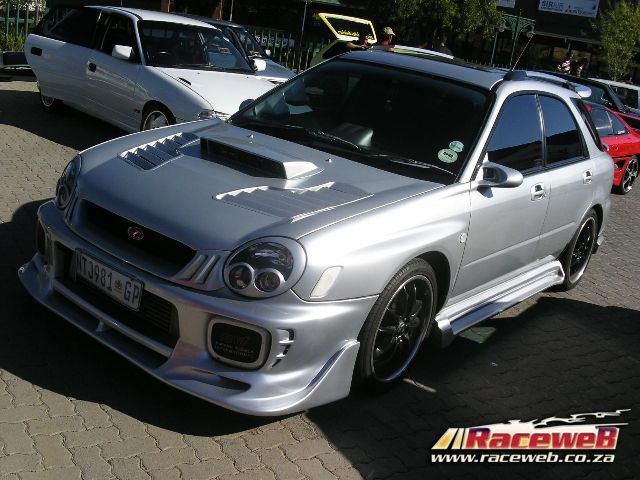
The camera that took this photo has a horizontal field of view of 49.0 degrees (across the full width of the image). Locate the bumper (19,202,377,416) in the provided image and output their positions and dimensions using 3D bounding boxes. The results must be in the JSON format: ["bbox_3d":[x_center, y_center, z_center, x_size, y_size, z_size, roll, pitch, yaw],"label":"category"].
[{"bbox_3d":[-0.661,0.220,3.098,1.770,0.480,0.640,20,19,35],"label":"bumper"}]

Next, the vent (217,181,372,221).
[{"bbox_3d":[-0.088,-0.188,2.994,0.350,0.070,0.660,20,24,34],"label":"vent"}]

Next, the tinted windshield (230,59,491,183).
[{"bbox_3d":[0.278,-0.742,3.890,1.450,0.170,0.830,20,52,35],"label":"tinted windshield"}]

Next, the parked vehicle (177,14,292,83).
[{"bbox_3d":[-1.970,-2.950,11.650,1.690,1.400,4.250,-8,23,-44],"label":"parked vehicle"}]

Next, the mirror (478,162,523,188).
[{"bbox_3d":[0.886,-0.322,3.432,0.220,0.130,0.140,20,19,34],"label":"mirror"}]

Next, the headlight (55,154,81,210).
[{"bbox_3d":[-1.147,-0.260,3.301,0.250,0.235,0.250,20,19,35],"label":"headlight"}]

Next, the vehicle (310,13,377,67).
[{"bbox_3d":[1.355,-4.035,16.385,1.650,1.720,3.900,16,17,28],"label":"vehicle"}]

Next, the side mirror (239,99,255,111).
[{"bbox_3d":[-0.447,-0.810,4.402,0.210,0.140,0.130,20,19,35],"label":"side mirror"}]

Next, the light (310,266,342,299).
[{"bbox_3d":[0.024,0.157,2.644,0.140,0.120,0.045,0,18,-31],"label":"light"}]

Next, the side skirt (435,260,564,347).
[{"bbox_3d":[1.093,0.333,4.093,0.170,0.210,1.620,20,19,35],"label":"side skirt"}]

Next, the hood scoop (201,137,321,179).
[{"bbox_3d":[-0.265,-0.389,3.332,0.540,0.105,0.380,20,19,34],"label":"hood scoop"}]

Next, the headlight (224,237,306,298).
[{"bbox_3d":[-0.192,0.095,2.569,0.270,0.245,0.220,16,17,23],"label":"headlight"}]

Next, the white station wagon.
[{"bbox_3d":[-1.856,-1.942,8.354,1.710,1.410,4.100,-8,23,-44],"label":"white station wagon"}]

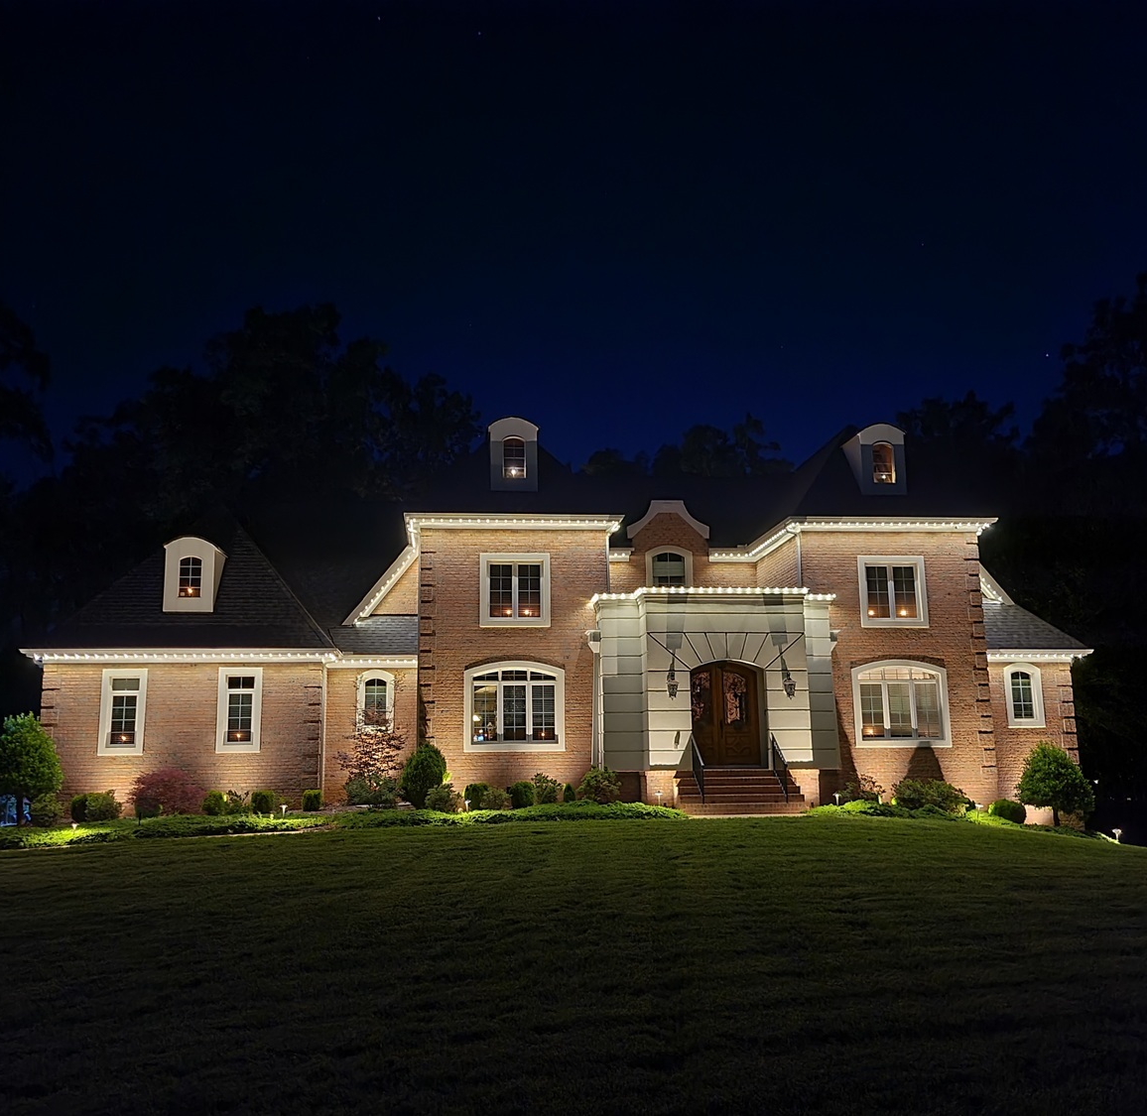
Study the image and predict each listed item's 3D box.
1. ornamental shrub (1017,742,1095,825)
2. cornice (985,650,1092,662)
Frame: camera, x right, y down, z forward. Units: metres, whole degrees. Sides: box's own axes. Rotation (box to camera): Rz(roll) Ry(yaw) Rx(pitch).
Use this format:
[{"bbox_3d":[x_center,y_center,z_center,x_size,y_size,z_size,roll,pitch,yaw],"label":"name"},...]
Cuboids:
[{"bbox_3d":[12.010,5.606,27.816,1.900,2.011,1.850,0,-11,-6],"label":"ornamental shrub"},{"bbox_3d":[12.140,2.572,29.347,2.961,0.299,0.500,0,-11,-7],"label":"cornice"}]

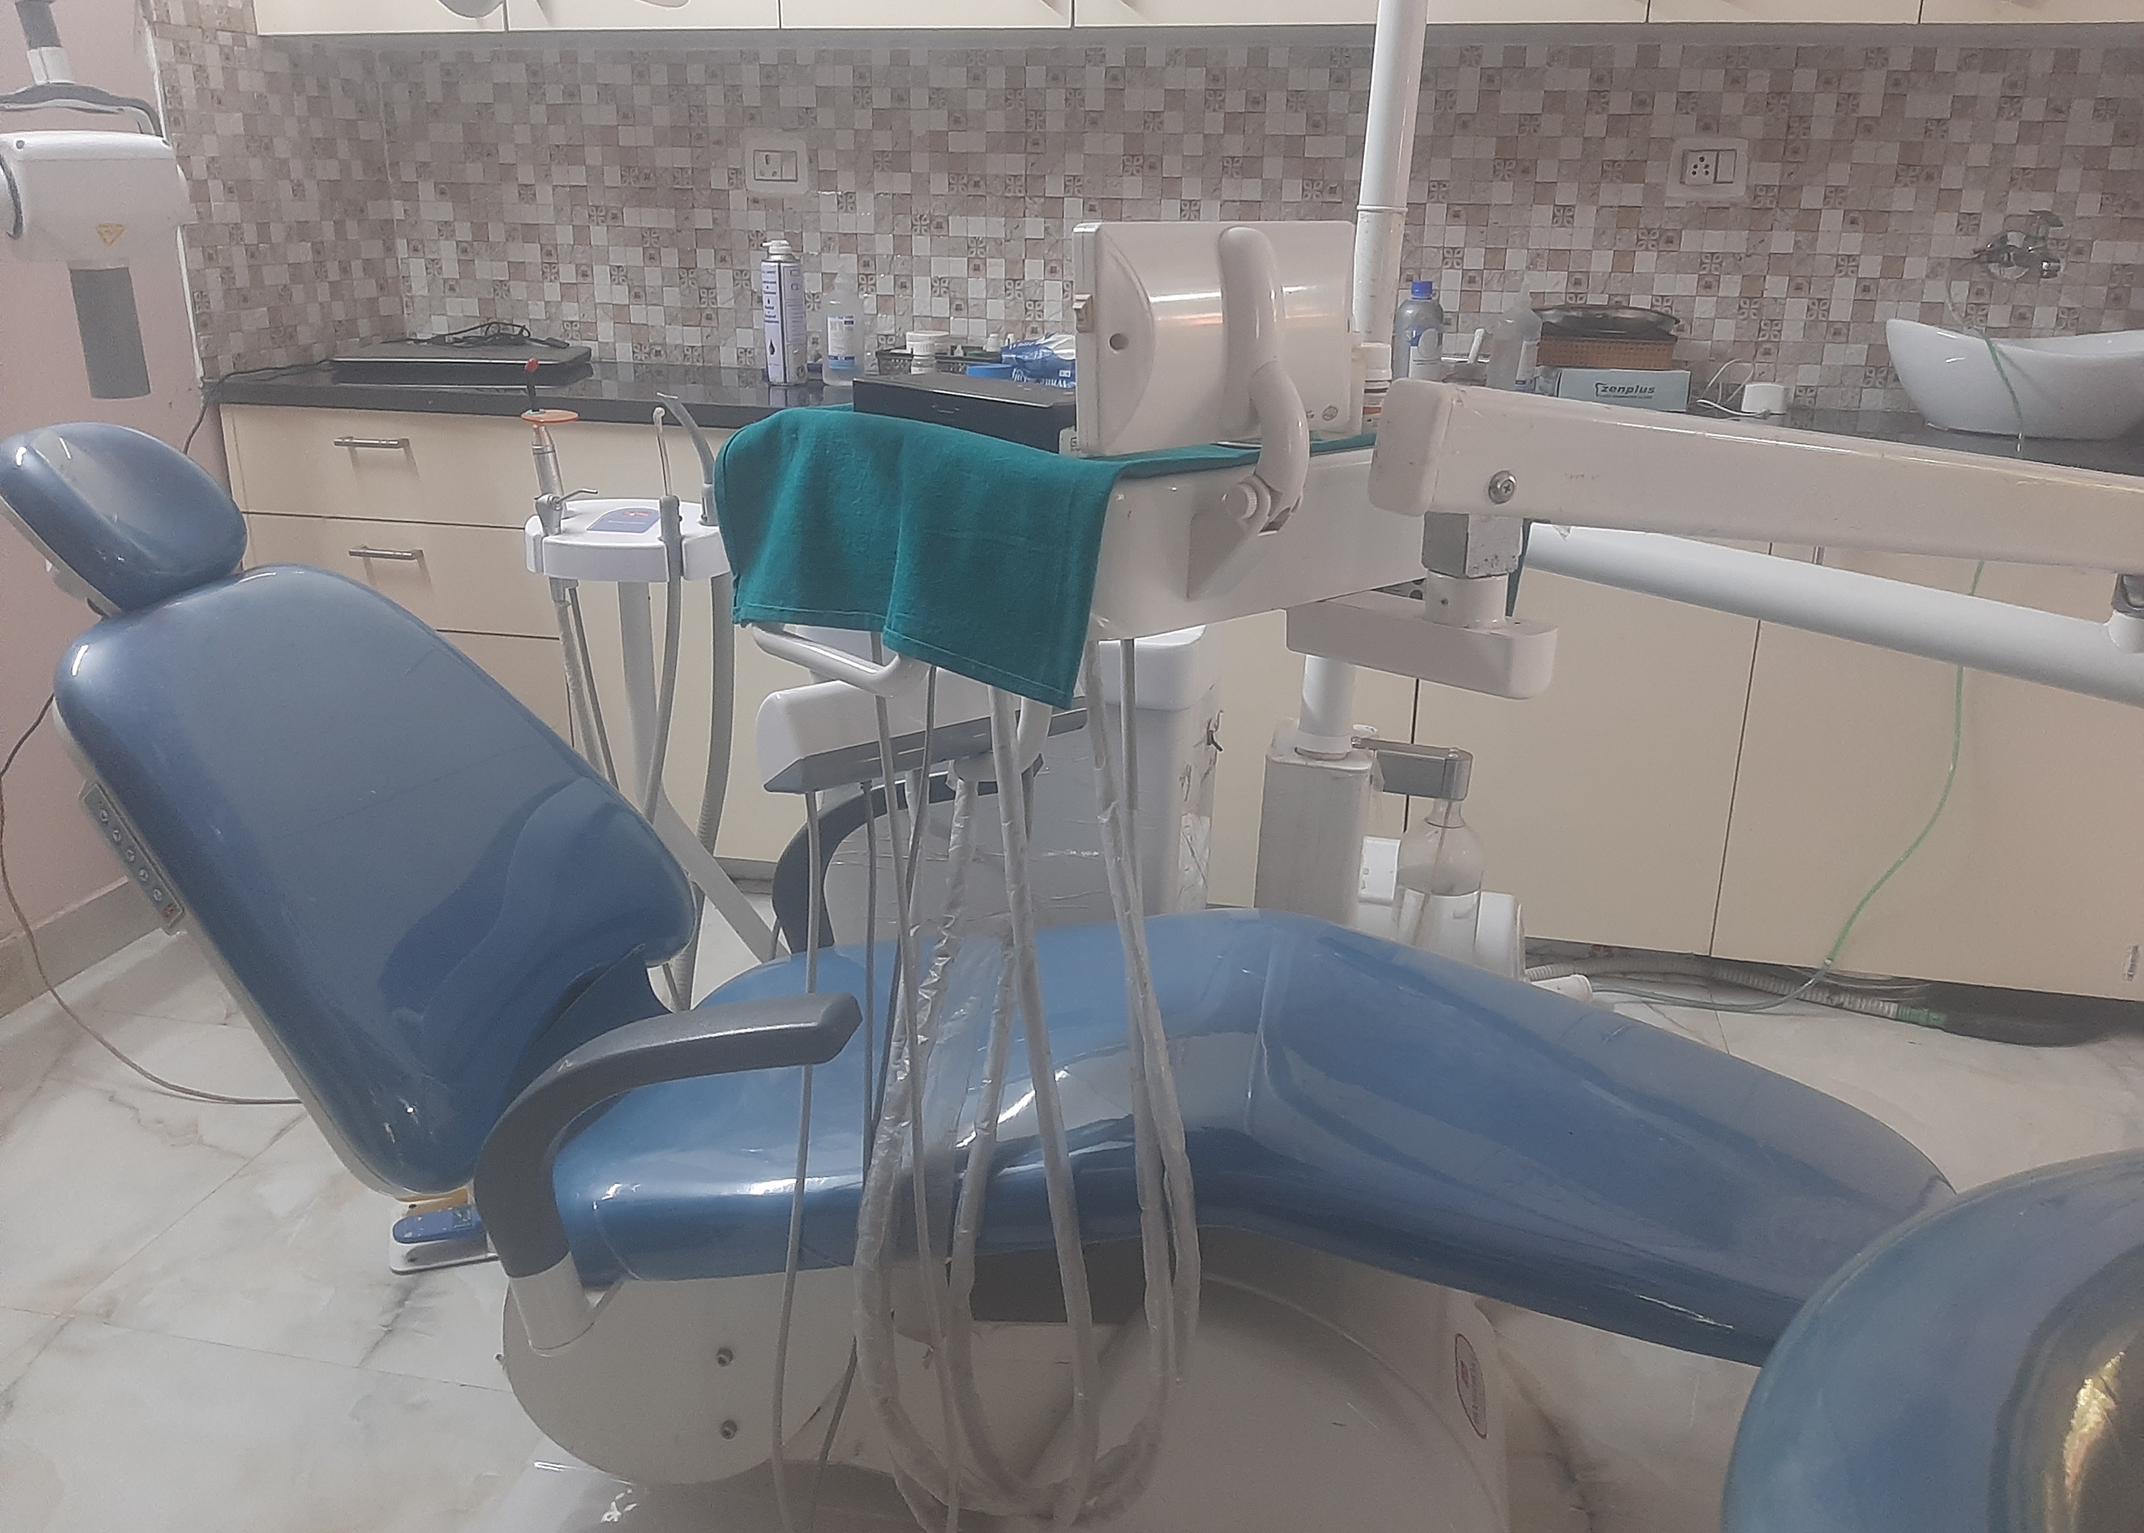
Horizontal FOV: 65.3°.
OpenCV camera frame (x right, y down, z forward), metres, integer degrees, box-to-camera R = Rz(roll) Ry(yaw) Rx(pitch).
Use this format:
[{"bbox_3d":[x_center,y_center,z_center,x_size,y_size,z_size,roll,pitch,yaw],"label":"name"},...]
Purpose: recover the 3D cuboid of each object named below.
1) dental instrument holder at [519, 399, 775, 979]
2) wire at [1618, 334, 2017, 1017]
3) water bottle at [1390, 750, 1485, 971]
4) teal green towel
[{"bbox_3d":[-0.443,-0.085,1.780,0.250,0.600,0.230,5,19,12],"label":"dental instrument holder"},{"bbox_3d":[1.155,-0.138,2.603,0.500,1.030,0.340,5,19,12],"label":"wire"},{"bbox_3d":[0.393,0.104,1.780,0.090,0.250,0.090,5,19,12],"label":"water bottle"},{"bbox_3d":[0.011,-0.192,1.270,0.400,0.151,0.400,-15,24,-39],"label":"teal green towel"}]

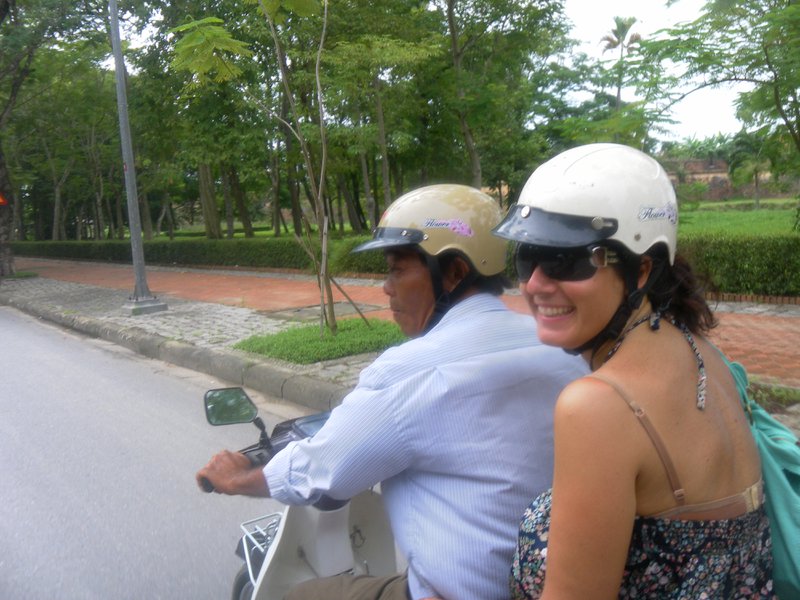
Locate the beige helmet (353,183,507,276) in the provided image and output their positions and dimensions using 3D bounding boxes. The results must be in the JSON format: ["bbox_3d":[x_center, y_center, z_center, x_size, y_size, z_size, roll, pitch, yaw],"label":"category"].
[{"bbox_3d":[0.059,-0.139,1.600,0.302,0.182,0.225,-2,5,2],"label":"beige helmet"}]

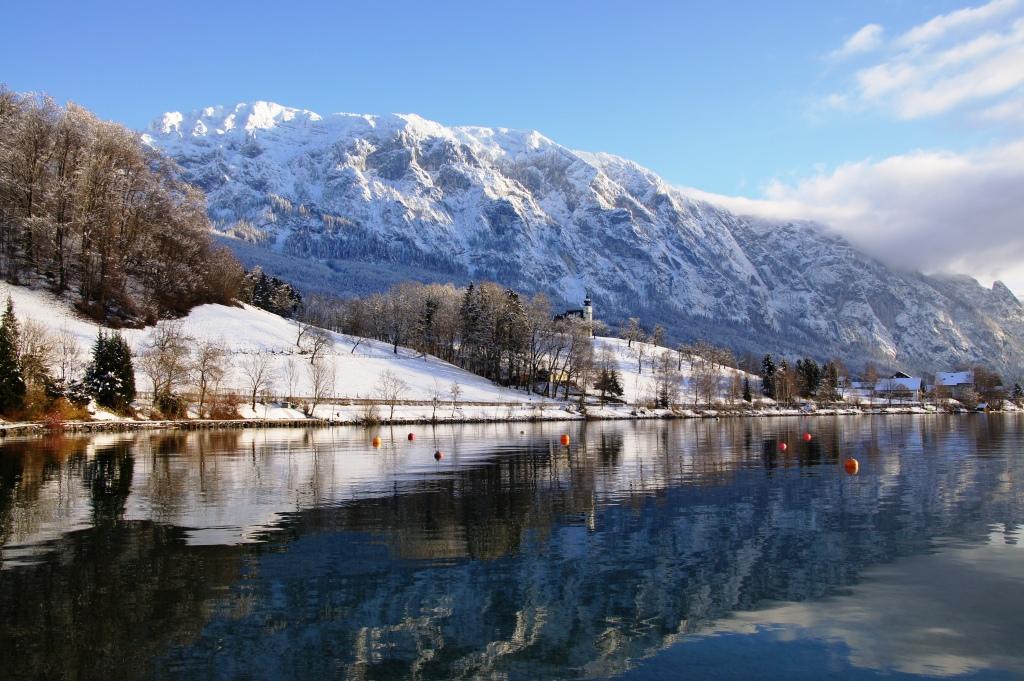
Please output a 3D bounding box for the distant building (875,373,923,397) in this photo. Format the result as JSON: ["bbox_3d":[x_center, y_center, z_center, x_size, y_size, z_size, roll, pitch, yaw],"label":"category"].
[{"bbox_3d":[156.400,18.010,345.000,17.300,10.120,11.500,-4,-6,36],"label":"distant building"}]

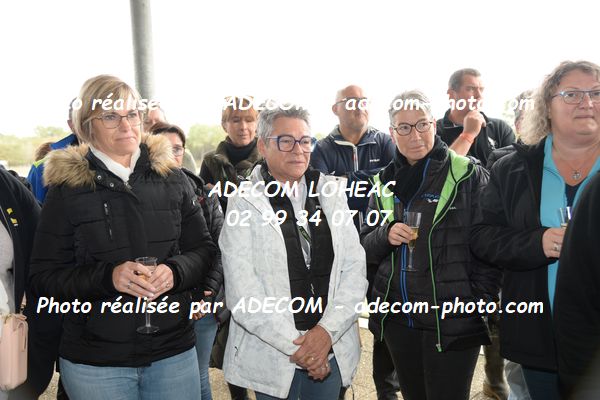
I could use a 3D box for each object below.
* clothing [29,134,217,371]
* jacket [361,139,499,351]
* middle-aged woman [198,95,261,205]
[{"bbox_3d":[-0.527,0.125,1.890,0.550,0.665,0.370,-4,5,-30],"label":"clothing"},{"bbox_3d":[0.455,0.137,2.230,0.490,0.710,0.340,1,5,28],"label":"jacket"},{"bbox_3d":[-0.275,0.360,2.970,0.500,1.670,0.360,-2,5,-10],"label":"middle-aged woman"}]

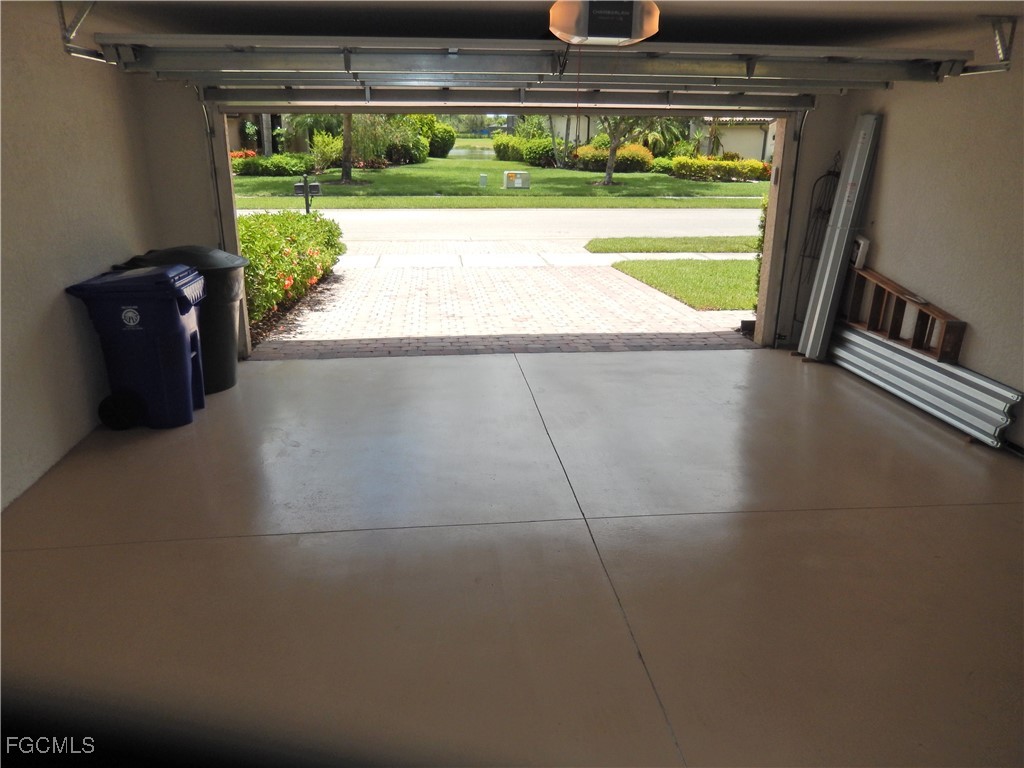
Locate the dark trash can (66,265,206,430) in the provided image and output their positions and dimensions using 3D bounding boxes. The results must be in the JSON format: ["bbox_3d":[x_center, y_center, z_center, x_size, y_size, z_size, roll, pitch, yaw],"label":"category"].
[{"bbox_3d":[-2.545,-0.270,5.181,0.730,1.040,0.620,0,19,-1],"label":"dark trash can"}]

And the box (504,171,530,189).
[{"bbox_3d":[0.195,-8.110,29.356,0.920,0.740,0.780,-3,19,-11],"label":"box"}]

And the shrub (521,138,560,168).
[{"bbox_3d":[1.673,-13.587,43.402,2.350,1.760,2.230,-2,19,-6],"label":"shrub"}]

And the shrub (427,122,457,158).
[{"bbox_3d":[-4.848,-16.510,50.141,2.170,2.440,2.280,-2,19,-6],"label":"shrub"}]

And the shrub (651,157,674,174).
[{"bbox_3d":[7.835,-11.400,38.496,1.460,0.990,1.380,-2,19,-6],"label":"shrub"}]

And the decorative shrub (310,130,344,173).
[{"bbox_3d":[-8.821,-11.152,35.548,1.730,2.070,1.730,-2,19,-6],"label":"decorative shrub"}]

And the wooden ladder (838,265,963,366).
[{"bbox_3d":[3.162,-0.649,6.185,0.200,0.500,1.600,-2,23,-6],"label":"wooden ladder"}]

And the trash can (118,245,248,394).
[{"bbox_3d":[-2.549,-0.519,5.893,0.780,1.070,0.620,-1,19,-4],"label":"trash can"}]

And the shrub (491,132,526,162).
[{"bbox_3d":[-0.099,-15.631,48.875,2.640,1.980,2.640,-2,19,-6],"label":"shrub"}]

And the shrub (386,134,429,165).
[{"bbox_3d":[-6.066,-13.484,42.521,2.530,1.730,2.280,-2,19,-6],"label":"shrub"}]

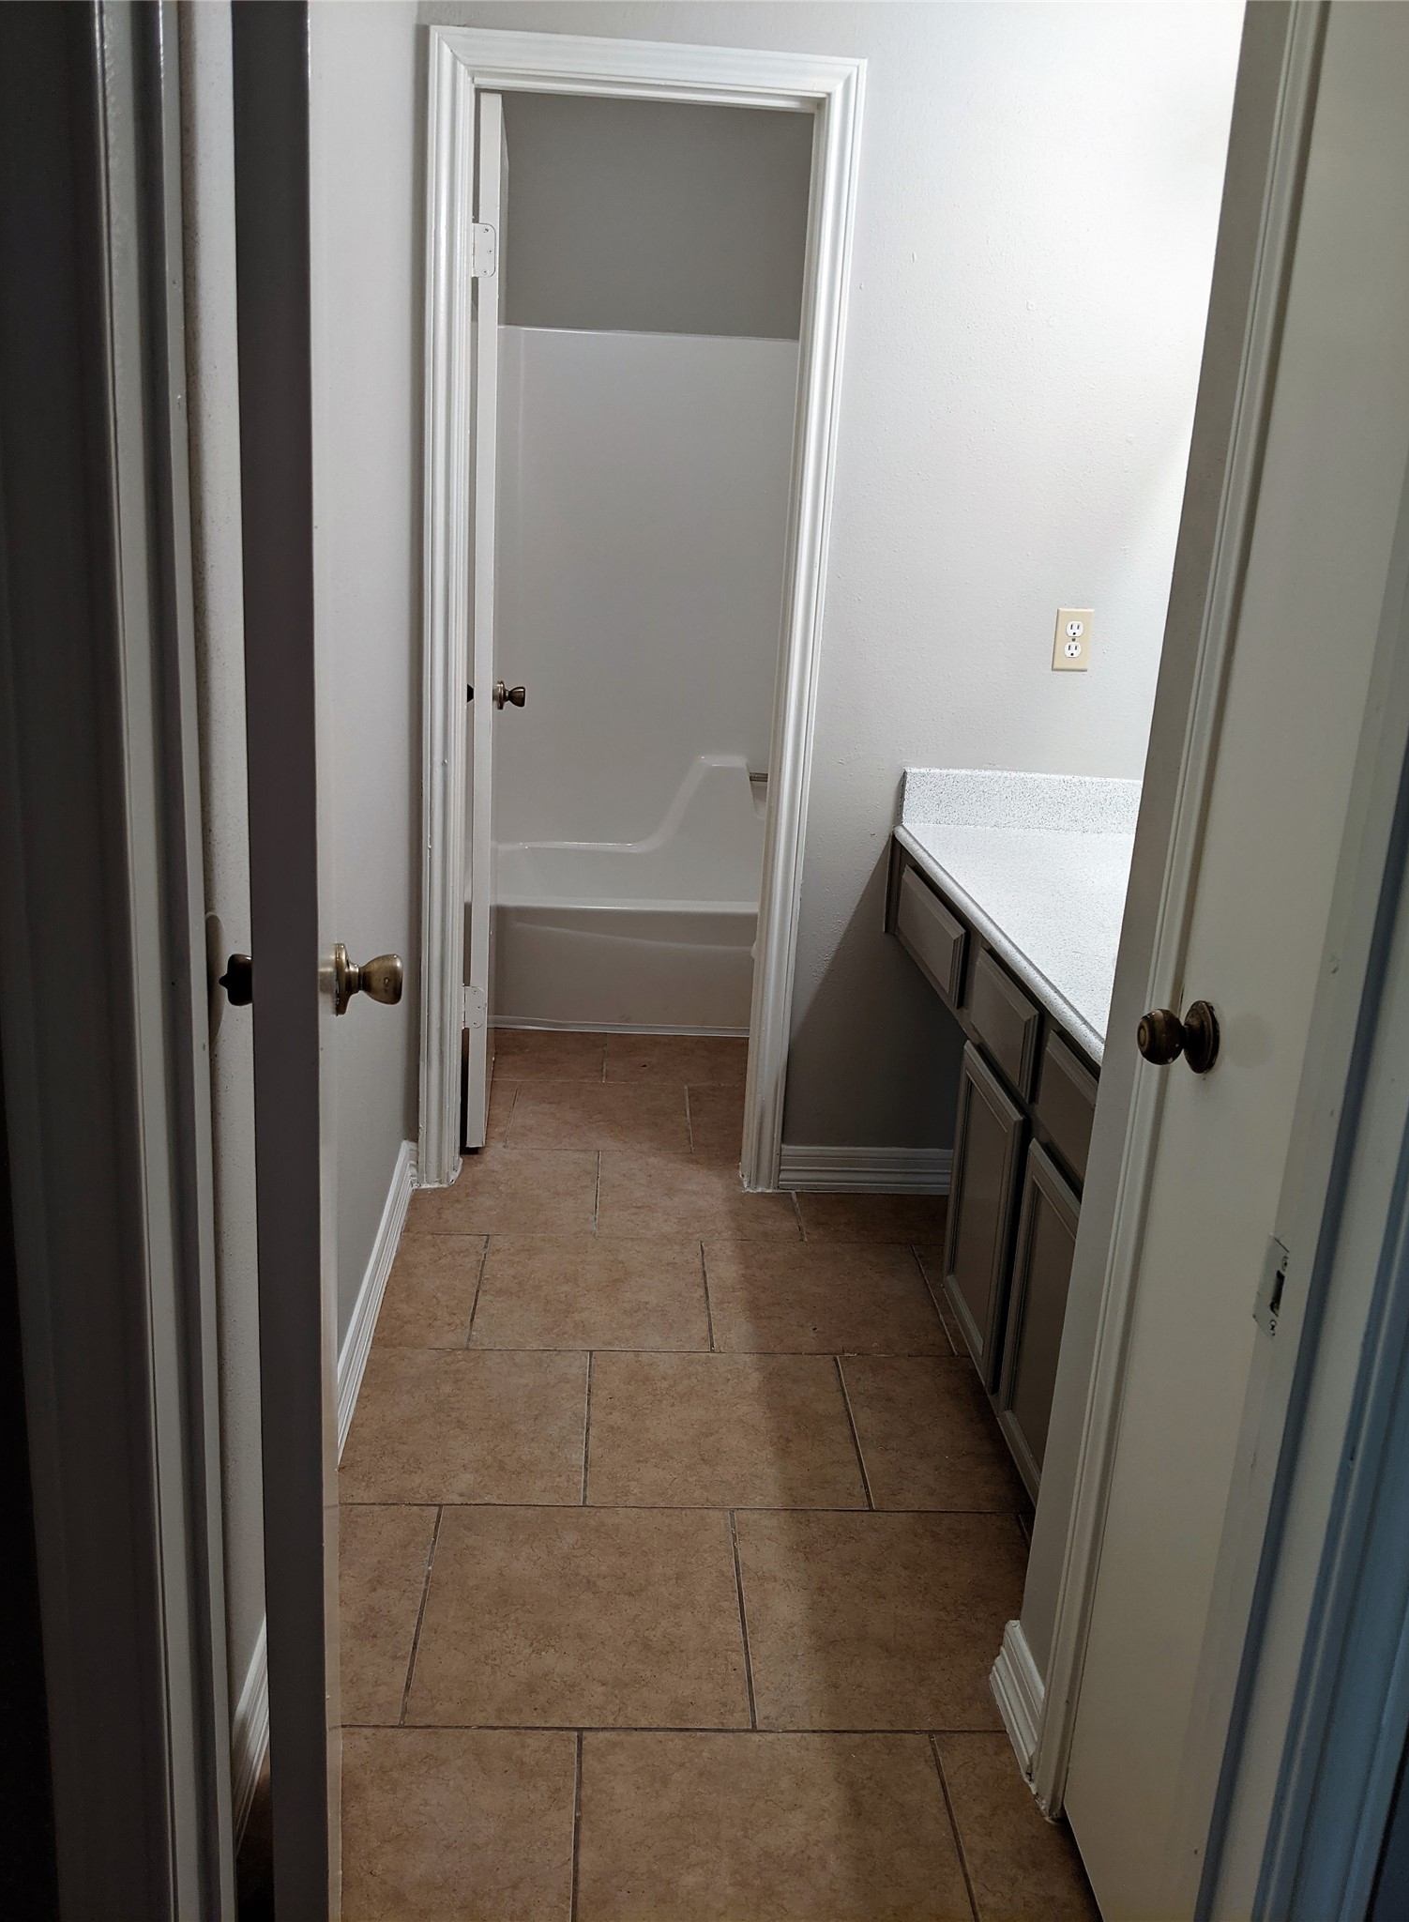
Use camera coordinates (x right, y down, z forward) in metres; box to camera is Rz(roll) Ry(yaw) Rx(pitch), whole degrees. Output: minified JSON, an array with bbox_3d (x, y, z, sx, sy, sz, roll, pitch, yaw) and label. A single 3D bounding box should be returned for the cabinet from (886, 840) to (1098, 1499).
[{"bbox_3d":[0.674,0.343,2.425,0.547,0.755,1.402,2,17,-4],"label":"cabinet"}]

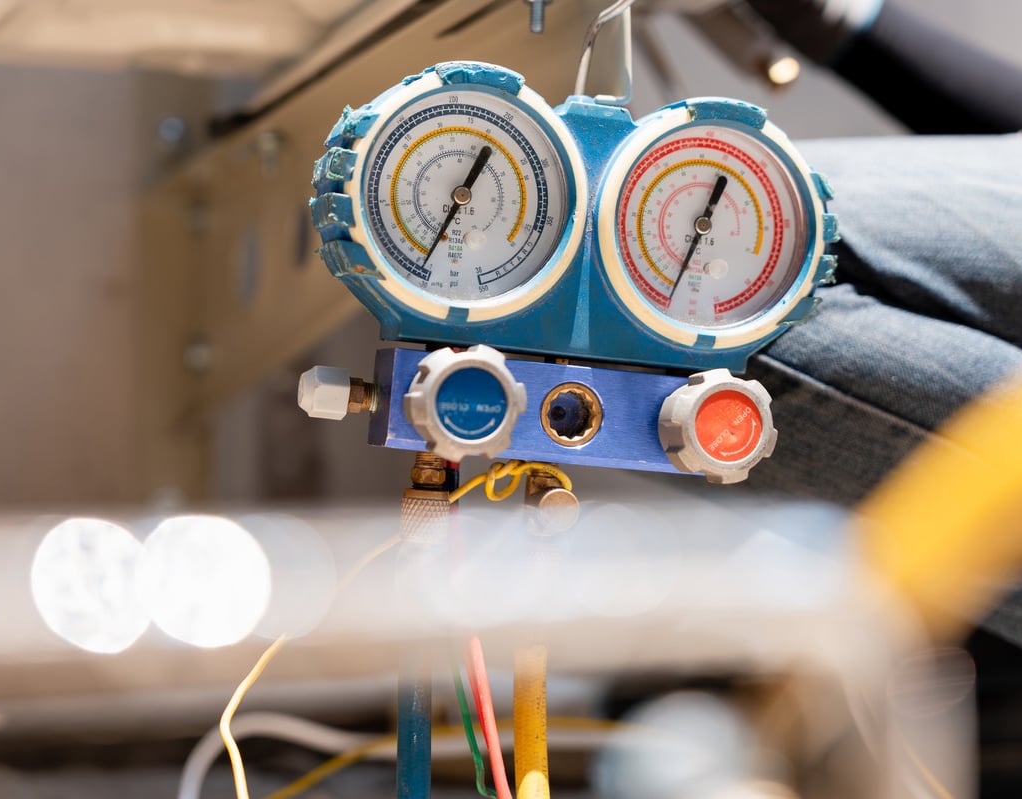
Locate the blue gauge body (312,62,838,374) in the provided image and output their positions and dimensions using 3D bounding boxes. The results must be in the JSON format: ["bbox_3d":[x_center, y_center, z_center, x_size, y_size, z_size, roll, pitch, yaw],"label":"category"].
[{"bbox_3d":[0.025,-0.064,0.656,0.193,0.097,0.043,6,2,-15],"label":"blue gauge body"}]

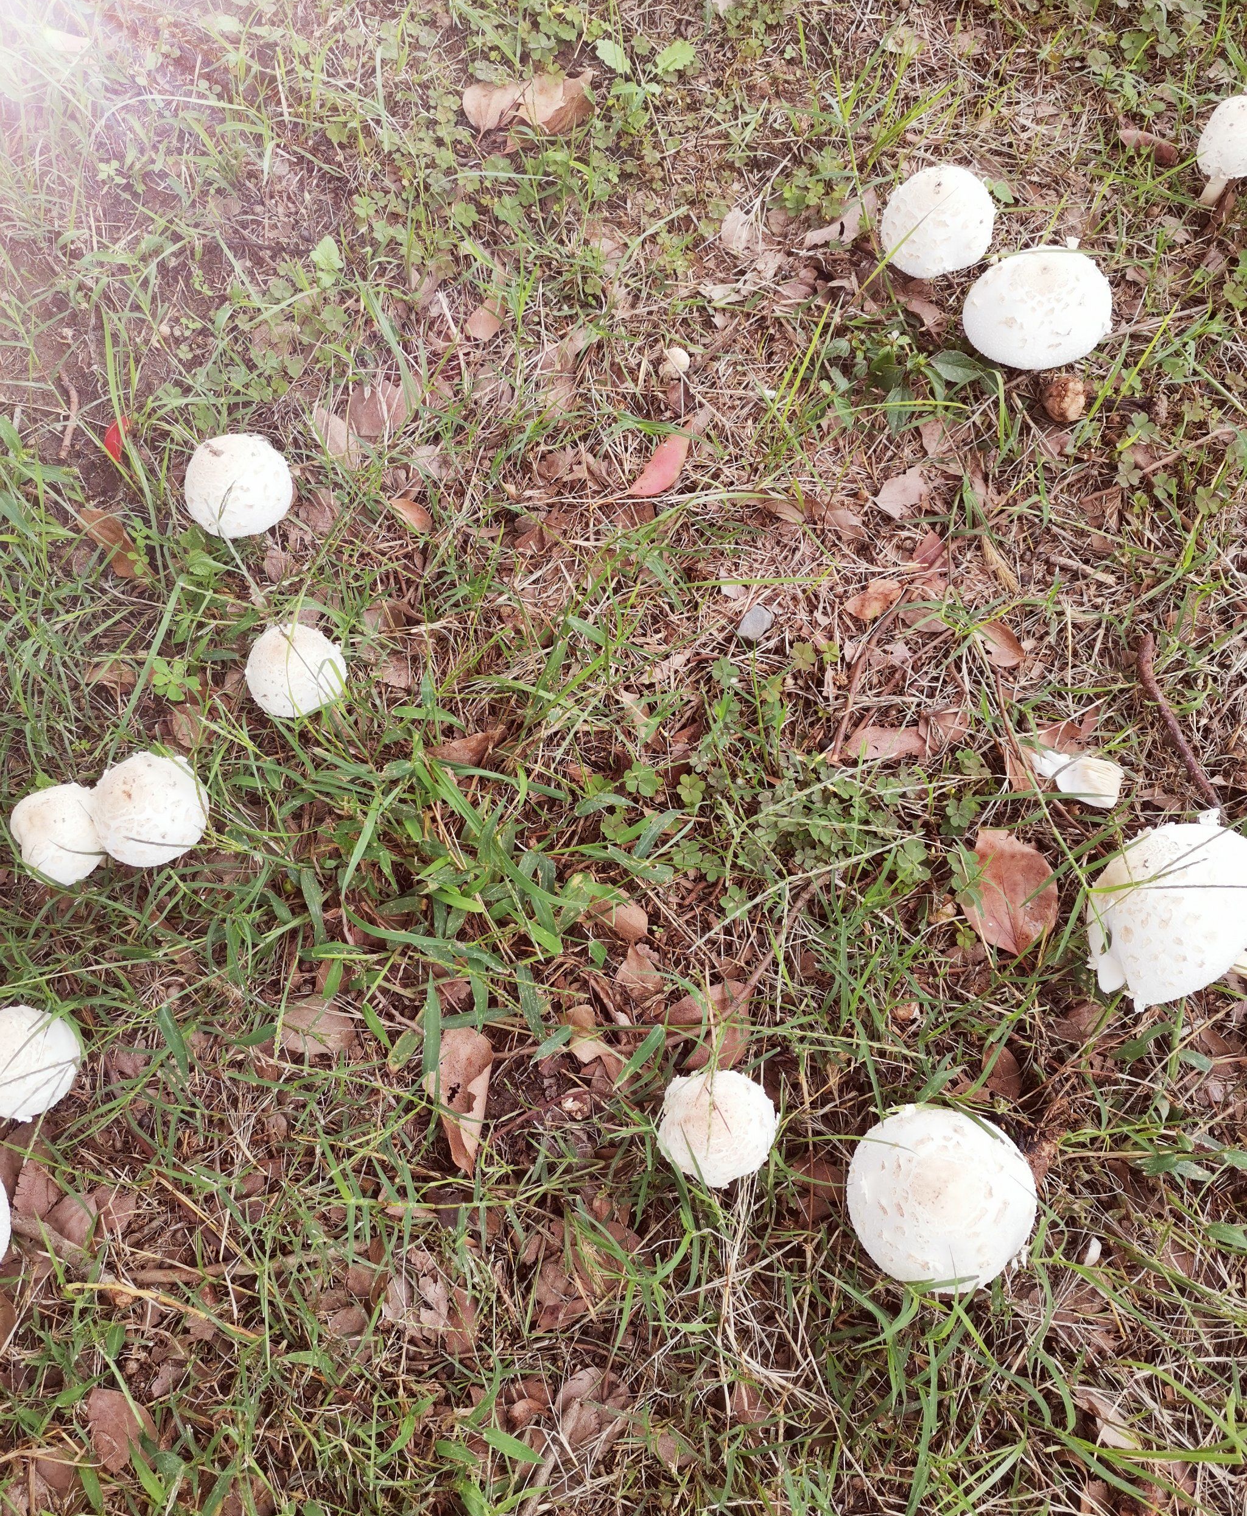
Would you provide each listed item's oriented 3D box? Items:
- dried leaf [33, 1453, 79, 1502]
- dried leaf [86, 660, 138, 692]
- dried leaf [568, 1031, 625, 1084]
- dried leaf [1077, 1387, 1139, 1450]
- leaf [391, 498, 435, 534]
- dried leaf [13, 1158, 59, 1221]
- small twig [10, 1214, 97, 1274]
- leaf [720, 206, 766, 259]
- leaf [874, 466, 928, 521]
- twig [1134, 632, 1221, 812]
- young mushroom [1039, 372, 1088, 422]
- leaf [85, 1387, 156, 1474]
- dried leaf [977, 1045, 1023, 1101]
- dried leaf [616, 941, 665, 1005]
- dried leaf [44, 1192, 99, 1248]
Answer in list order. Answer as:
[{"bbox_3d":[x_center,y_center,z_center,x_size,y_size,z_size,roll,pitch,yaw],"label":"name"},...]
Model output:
[{"bbox_3d":[-0.334,0.426,0.745,0.023,0.012,0.030,-31,69,-14],"label":"dried leaf"},{"bbox_3d":[-0.346,-0.057,0.852,0.033,0.009,0.022,14,63,7],"label":"dried leaf"},{"bbox_3d":[-0.018,0.202,0.840,0.022,0.014,0.044,-33,67,-10],"label":"dried leaf"},{"bbox_3d":[0.247,0.339,0.639,0.039,0.012,0.013,38,68,18],"label":"dried leaf"},{"bbox_3d":[-0.154,-0.180,0.917,0.016,0.010,0.041,-33,67,-16],"label":"leaf"},{"bbox_3d":[-0.391,0.288,0.835,0.034,0.008,0.029,21,69,13],"label":"dried leaf"},{"bbox_3d":[-0.375,0.317,0.818,0.071,0.011,0.016,20,68,13],"label":"small twig"},{"bbox_3d":[0.113,-0.493,1.172,0.040,0.014,0.063,-2,65,-1],"label":"leaf"},{"bbox_3d":[0.222,-0.211,0.988,0.031,0.011,0.053,37,70,20],"label":"leaf"},{"bbox_3d":[0.419,-0.029,0.955,0.022,0.016,0.154,-9,65,-4],"label":"twig"},{"bbox_3d":[0.396,-0.324,1.127,0.041,0.043,0.041,0,61,0],"label":"young mushroom"},{"bbox_3d":[-0.257,0.341,0.639,0.030,0.011,0.043,-18,63,-9],"label":"leaf"},{"bbox_3d":[0.249,0.208,0.821,0.029,0.012,0.030,17,68,12],"label":"dried leaf"},{"bbox_3d":[0.011,0.150,0.872,0.034,0.014,0.029,36,70,15],"label":"dried leaf"},{"bbox_3d":[-0.353,0.295,0.798,0.034,0.010,0.037,0,61,0],"label":"dried leaf"}]

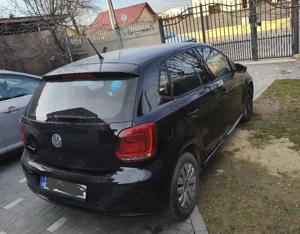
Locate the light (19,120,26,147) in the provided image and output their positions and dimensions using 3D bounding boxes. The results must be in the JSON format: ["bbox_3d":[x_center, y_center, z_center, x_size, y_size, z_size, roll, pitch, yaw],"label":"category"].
[{"bbox_3d":[-1.200,0.147,2.557,0.300,0.250,0.210,2,20,32],"label":"light"}]

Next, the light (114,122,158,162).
[{"bbox_3d":[-0.097,0.186,1.869,0.300,0.250,0.210,2,20,32],"label":"light"}]

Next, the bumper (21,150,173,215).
[{"bbox_3d":[-0.615,0.529,2.288,1.630,0.470,0.410,2,20,32],"label":"bumper"}]

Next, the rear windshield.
[{"bbox_3d":[-0.649,-0.127,2.196,1.270,0.438,0.128,2,-17,32],"label":"rear windshield"}]

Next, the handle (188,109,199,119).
[{"bbox_3d":[0.401,-0.031,2.354,0.055,0.050,0.190,2,20,32],"label":"handle"}]

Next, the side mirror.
[{"bbox_3d":[1.228,-0.654,3.561,0.180,0.135,0.120,2,20,32],"label":"side mirror"}]

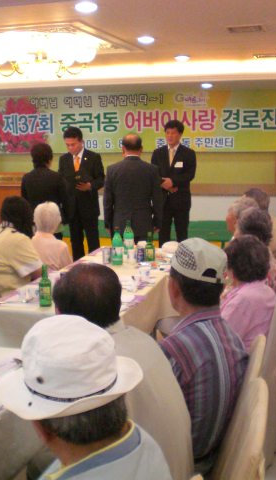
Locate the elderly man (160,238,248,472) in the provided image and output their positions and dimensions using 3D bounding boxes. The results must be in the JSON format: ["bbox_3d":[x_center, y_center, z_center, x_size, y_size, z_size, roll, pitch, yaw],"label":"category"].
[{"bbox_3d":[0.075,0.586,2.710,0.720,1.220,0.500,6,10,41],"label":"elderly man"}]

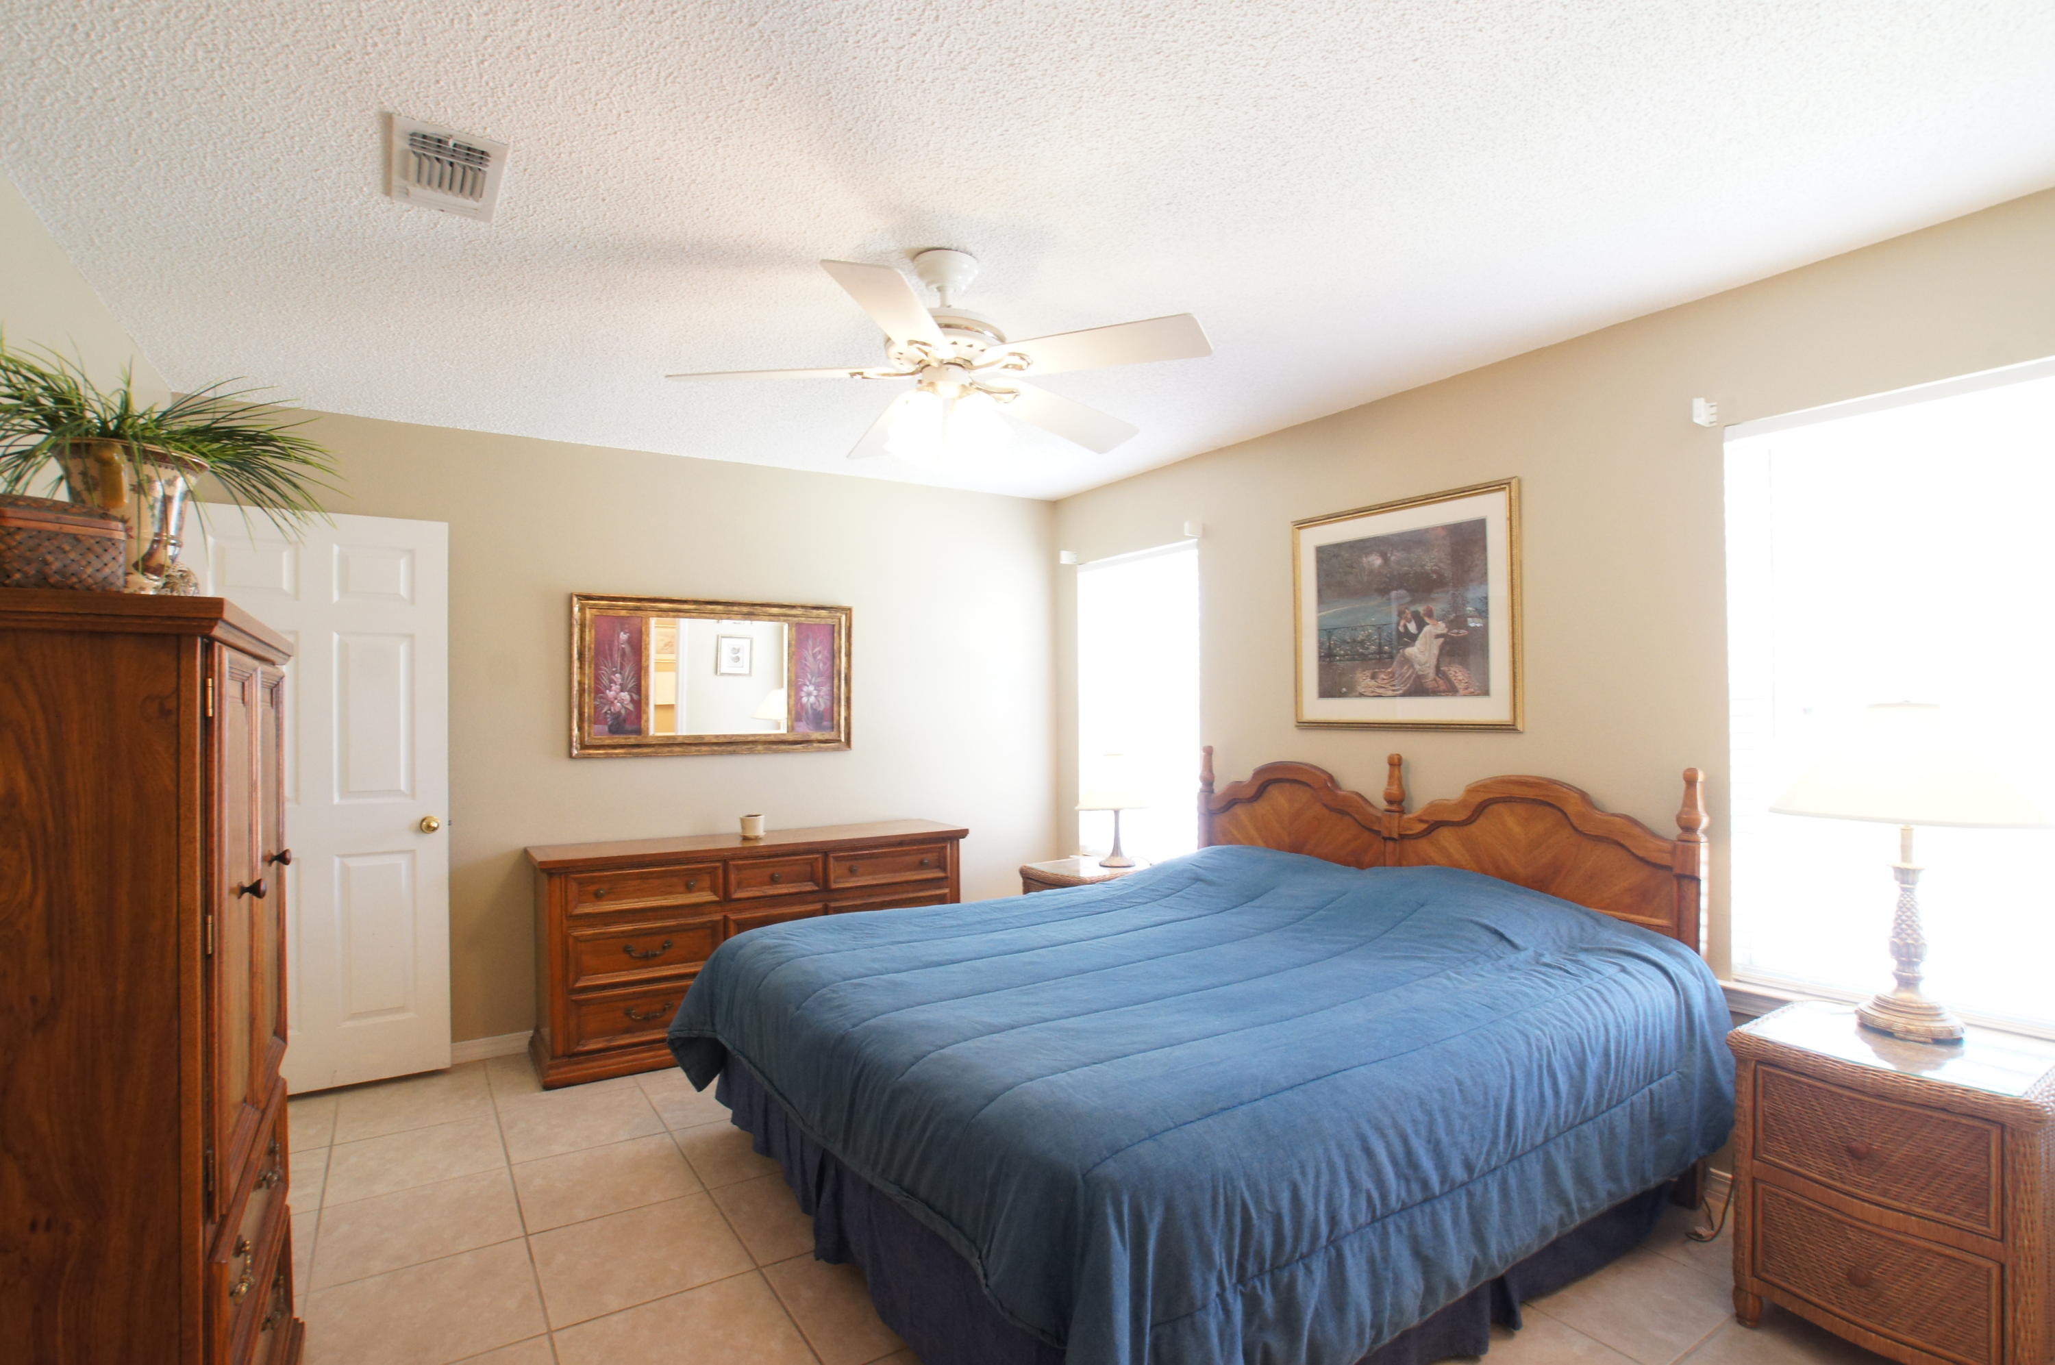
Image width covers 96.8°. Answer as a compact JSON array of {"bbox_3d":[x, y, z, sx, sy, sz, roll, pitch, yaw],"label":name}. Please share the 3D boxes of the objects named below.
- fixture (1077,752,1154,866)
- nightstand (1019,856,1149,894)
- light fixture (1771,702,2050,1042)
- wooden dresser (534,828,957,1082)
[{"bbox_3d":[0.432,0.621,4.465,0.375,0.548,0.375,0,-1,0],"label":"fixture"},{"bbox_3d":[0.301,1.198,4.285,0.480,0.615,0.540,1,-2,-34],"label":"nightstand"},{"bbox_3d":[2.110,0.441,2.200,0.490,0.766,0.490,1,-2,-34],"label":"light fixture"},{"bbox_3d":[-1.158,1.090,4.030,1.780,0.810,0.475,1,-2,-35],"label":"wooden dresser"}]

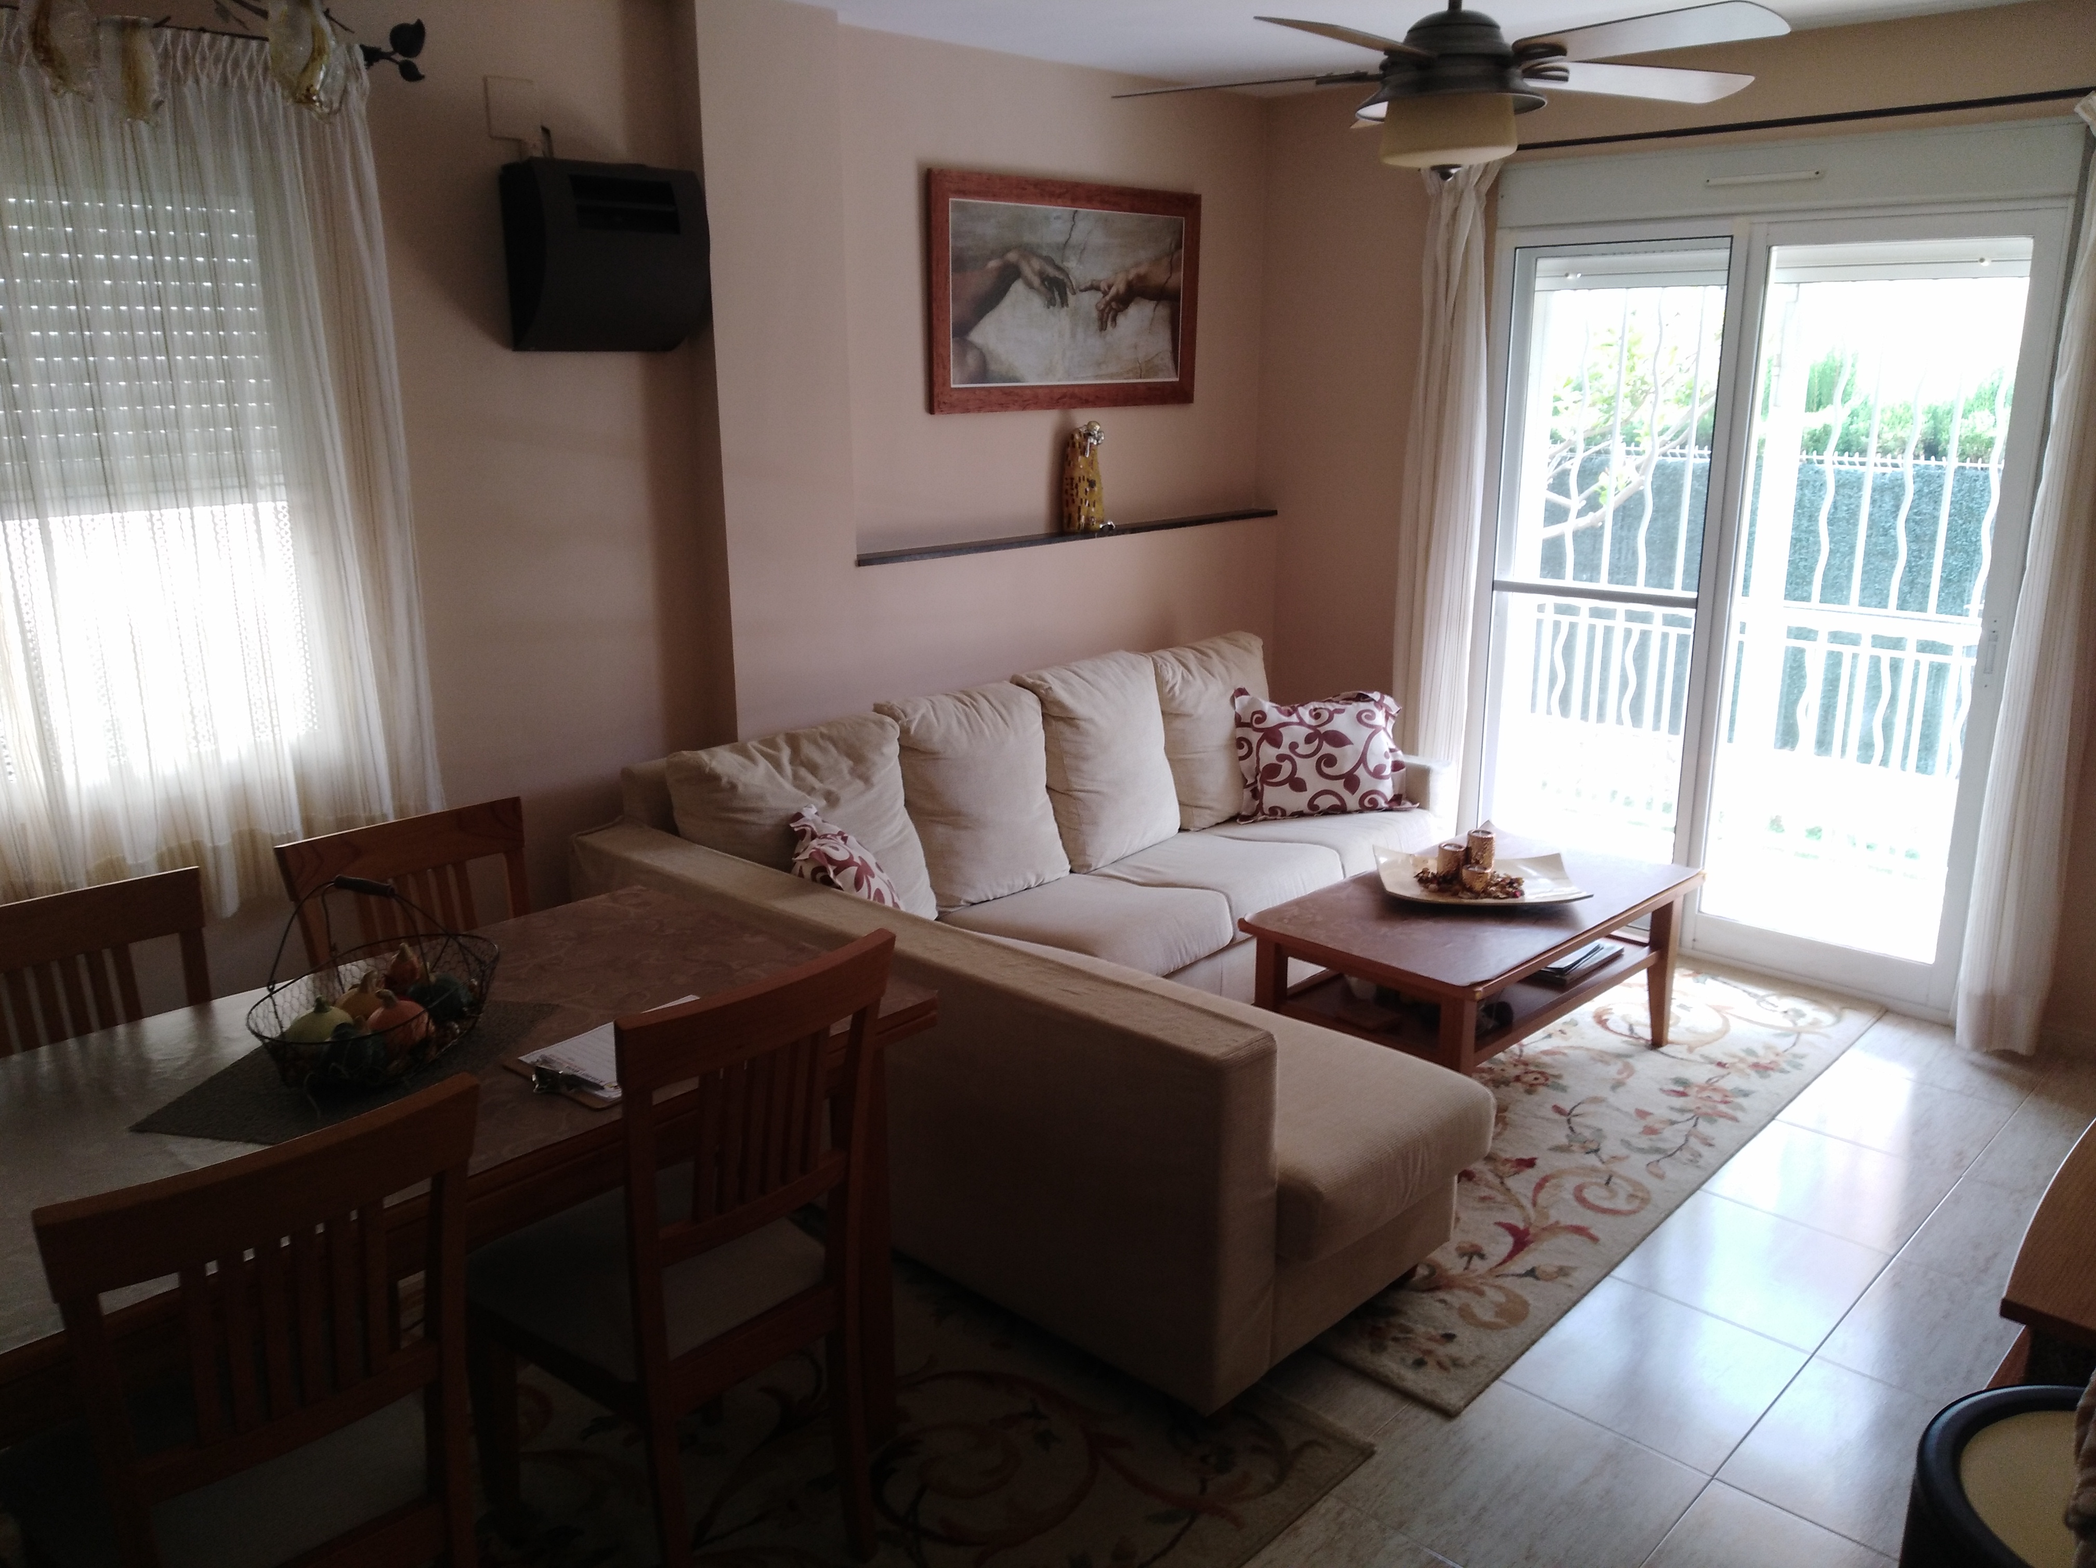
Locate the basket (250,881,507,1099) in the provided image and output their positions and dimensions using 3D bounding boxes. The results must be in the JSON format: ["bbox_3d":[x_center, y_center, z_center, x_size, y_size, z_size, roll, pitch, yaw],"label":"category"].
[{"bbox_3d":[-0.929,0.245,2.177,0.257,0.242,0.390,2,15,11],"label":"basket"}]

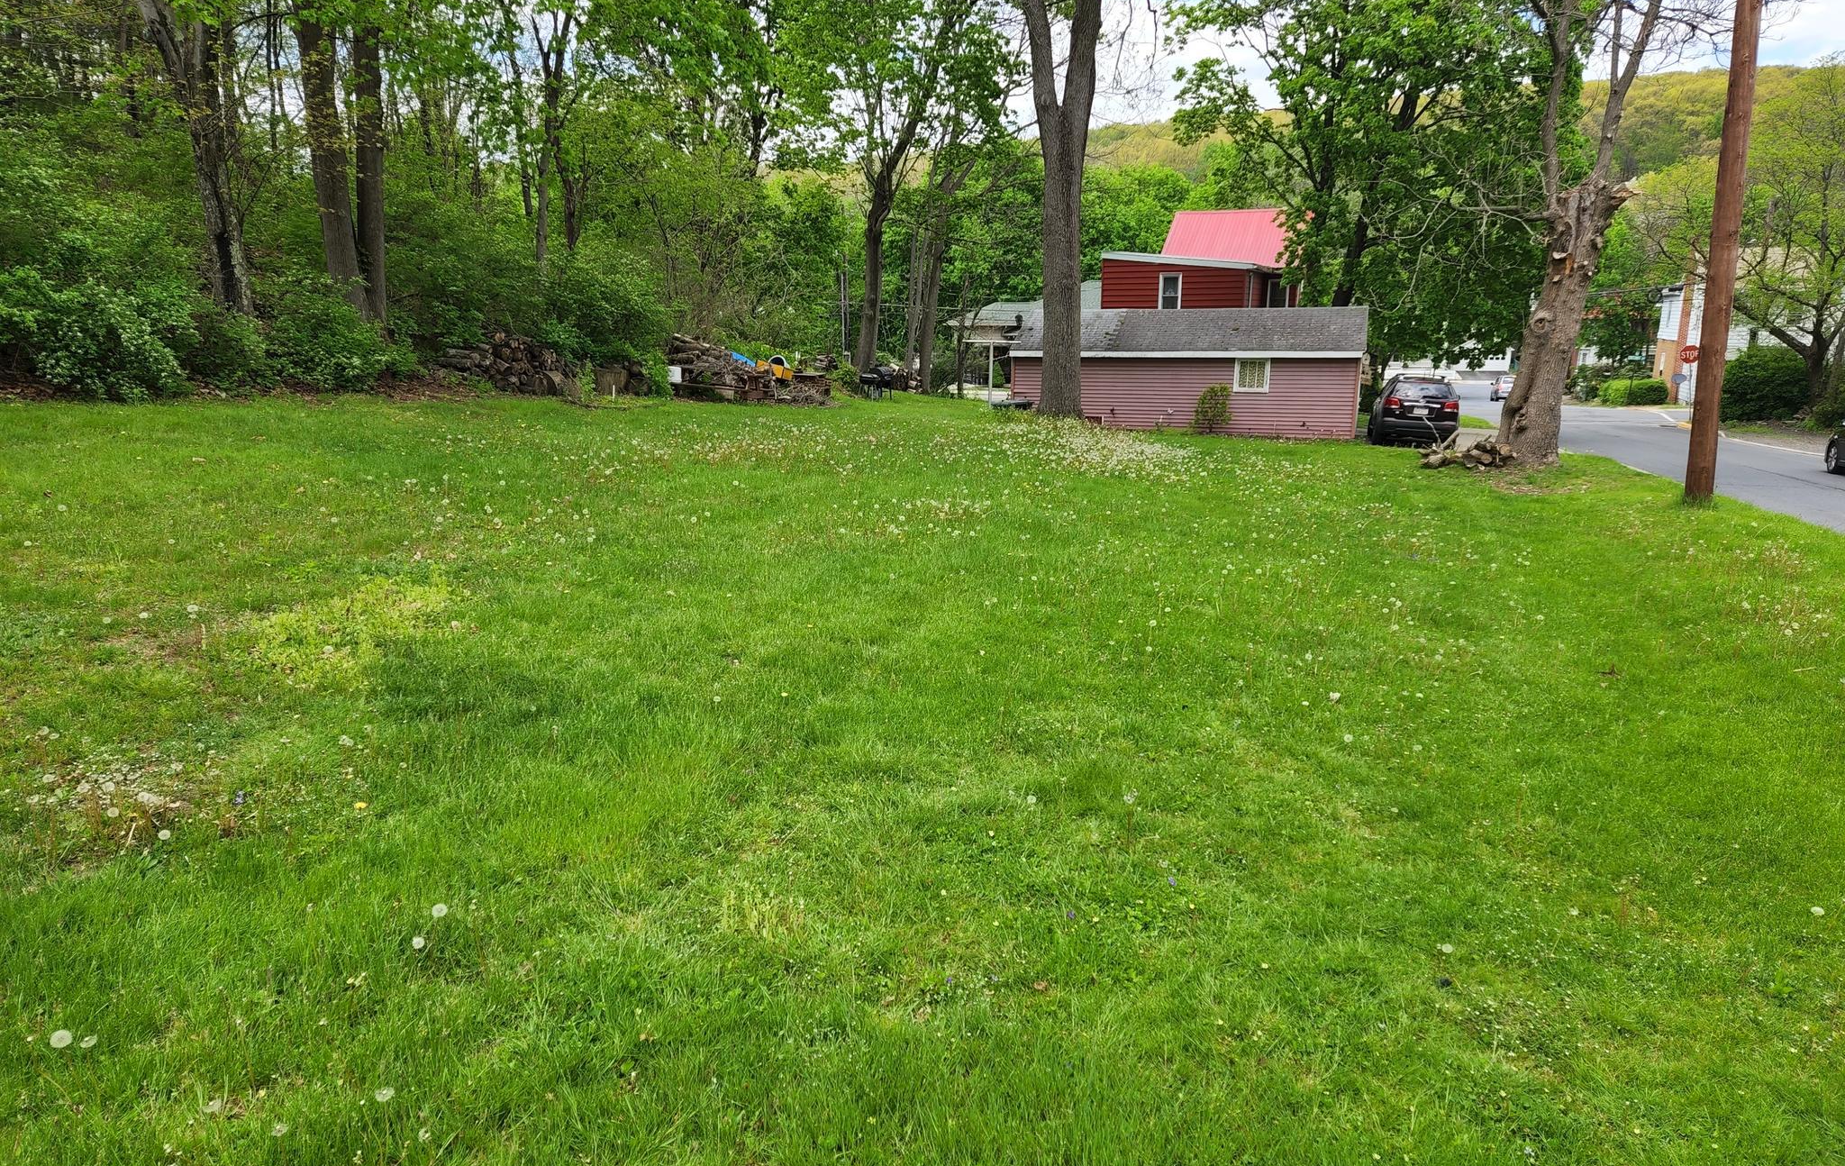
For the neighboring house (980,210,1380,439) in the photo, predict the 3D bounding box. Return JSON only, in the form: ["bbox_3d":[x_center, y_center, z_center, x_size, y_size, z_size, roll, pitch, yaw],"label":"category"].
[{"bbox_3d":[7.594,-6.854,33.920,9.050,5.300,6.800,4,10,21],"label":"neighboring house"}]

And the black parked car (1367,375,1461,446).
[{"bbox_3d":[12.609,-4.473,31.608,1.890,1.720,4.680,4,10,17],"label":"black parked car"}]

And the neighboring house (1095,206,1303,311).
[{"bbox_3d":[10.863,-10.227,46.206,6.600,8.100,9.000,4,10,21],"label":"neighboring house"}]

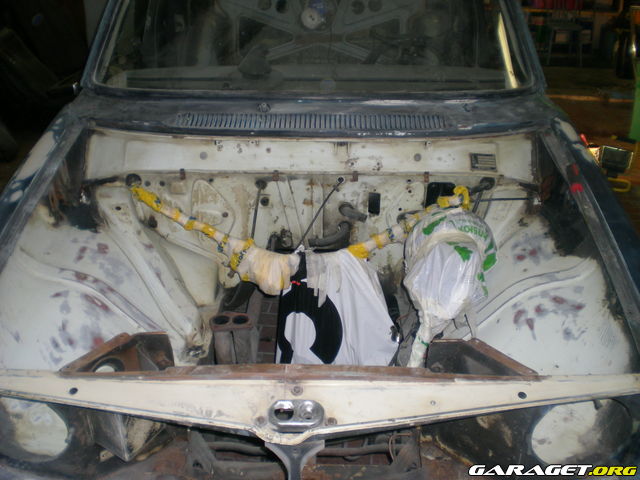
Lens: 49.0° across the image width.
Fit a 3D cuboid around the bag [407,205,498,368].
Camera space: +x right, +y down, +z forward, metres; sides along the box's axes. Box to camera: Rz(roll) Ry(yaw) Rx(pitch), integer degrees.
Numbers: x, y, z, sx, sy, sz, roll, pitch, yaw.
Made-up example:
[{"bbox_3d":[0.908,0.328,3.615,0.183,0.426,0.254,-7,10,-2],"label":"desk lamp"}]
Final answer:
[{"bbox_3d":[0.372,0.124,2.000,0.260,0.370,0.330,1,33,2],"label":"bag"}]

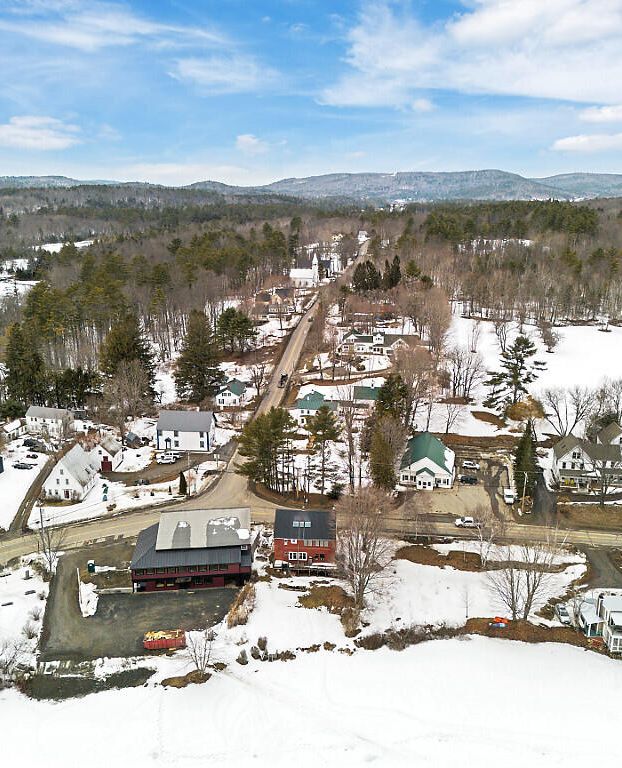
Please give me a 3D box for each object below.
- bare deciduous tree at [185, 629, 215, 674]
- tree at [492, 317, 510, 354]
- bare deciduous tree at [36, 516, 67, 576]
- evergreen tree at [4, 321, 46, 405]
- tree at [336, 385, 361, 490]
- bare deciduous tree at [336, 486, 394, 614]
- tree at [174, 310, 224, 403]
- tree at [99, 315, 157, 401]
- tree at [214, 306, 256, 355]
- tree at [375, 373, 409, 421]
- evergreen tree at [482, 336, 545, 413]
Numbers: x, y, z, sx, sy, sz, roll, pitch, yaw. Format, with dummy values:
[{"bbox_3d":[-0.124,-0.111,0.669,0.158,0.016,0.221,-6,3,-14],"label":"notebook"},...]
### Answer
[{"bbox_3d":[-17.270,41.850,110.990,4.690,8.200,4.460,0,14,0],"label":"bare deciduous tree"},{"bbox_3d":[81.650,-20.660,306.310,7.760,15.350,7.760,0,15,0],"label":"tree"},{"bbox_3d":[-49.530,31.080,135.510,6.110,12.120,5.800,0,14,0],"label":"bare deciduous tree"},{"bbox_3d":[-97.187,-6.549,240.848,13.000,30.289,12.500,0,15,0],"label":"evergreen tree"},{"bbox_3d":[9.402,13.370,172.545,6.500,27.300,6.500,1,14,3],"label":"tree"},{"bbox_3d":[9.380,28.540,122.820,10.330,23.290,10.330,0,15,0],"label":"bare deciduous tree"},{"bbox_3d":[-38.961,-9.166,245.888,15.500,32.791,15.000,0,15,0],"label":"tree"},{"bbox_3d":[-60.250,-8.360,234.400,19.150,29.360,18.190,0,14,0],"label":"tree"},{"bbox_3d":[-33.140,-23.880,312.210,17.000,20.520,14.500,0,15,0],"label":"tree"},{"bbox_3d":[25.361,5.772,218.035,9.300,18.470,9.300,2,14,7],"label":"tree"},{"bbox_3d":[66.726,-2.837,232.803,19.000,27.198,17.000,0,15,0],"label":"evergreen tree"}]

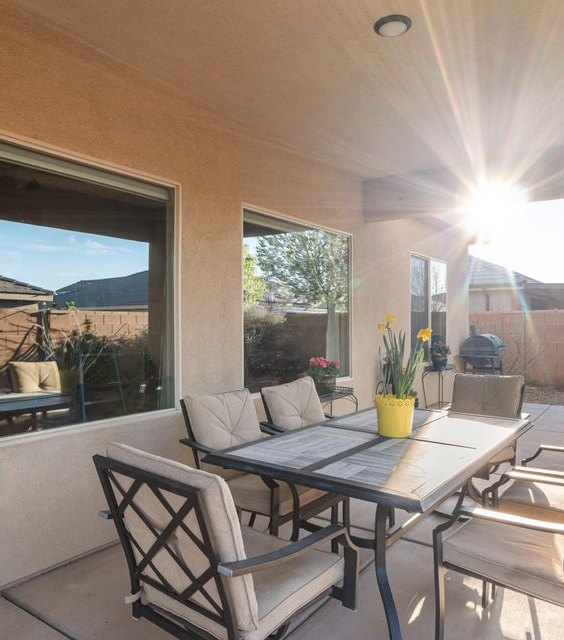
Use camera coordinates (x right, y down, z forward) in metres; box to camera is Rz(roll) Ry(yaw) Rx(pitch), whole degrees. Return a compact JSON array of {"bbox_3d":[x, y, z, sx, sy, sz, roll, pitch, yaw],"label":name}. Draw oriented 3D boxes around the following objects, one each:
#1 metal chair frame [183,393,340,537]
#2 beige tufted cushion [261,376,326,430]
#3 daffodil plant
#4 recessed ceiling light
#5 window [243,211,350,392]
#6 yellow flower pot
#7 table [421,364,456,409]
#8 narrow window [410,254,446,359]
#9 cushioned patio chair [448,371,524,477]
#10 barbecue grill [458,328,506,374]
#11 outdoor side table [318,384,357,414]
[{"bbox_3d":[-0.140,0.867,2.789,0.690,0.905,0.590,0,0,36],"label":"metal chair frame"},{"bbox_3d":[0.112,0.640,3.353,0.140,0.460,0.490,-24,-14,33],"label":"beige tufted cushion"},{"bbox_3d":[0.614,0.188,2.540,0.250,0.440,0.220,0,0,0],"label":"daffodil plant"},{"bbox_3d":[0.590,-1.556,2.700,0.190,0.035,0.190,0,0,0],"label":"recessed ceiling light"},{"bbox_3d":[0.201,-0.155,4.707,0.100,1.520,1.810,0,0,36],"label":"window"},{"bbox_3d":[0.597,0.502,2.665,0.200,0.195,0.200,0,0,0],"label":"yellow flower pot"},{"bbox_3d":[2.206,0.995,7.076,0.360,0.650,0.360,0,0,36],"label":"table"},{"bbox_3d":[2.081,-0.135,7.150,0.090,1.460,1.450,0,0,36],"label":"narrow window"},{"bbox_3d":[1.201,0.828,3.165,0.580,0.935,0.710,0,0,36],"label":"cushioned patio chair"},{"bbox_3d":[3.175,0.725,7.993,0.580,1.190,0.720,0,0,36],"label":"barbecue grill"},{"bbox_3d":[0.396,0.967,4.490,0.290,0.670,0.640,0,0,36],"label":"outdoor side table"}]

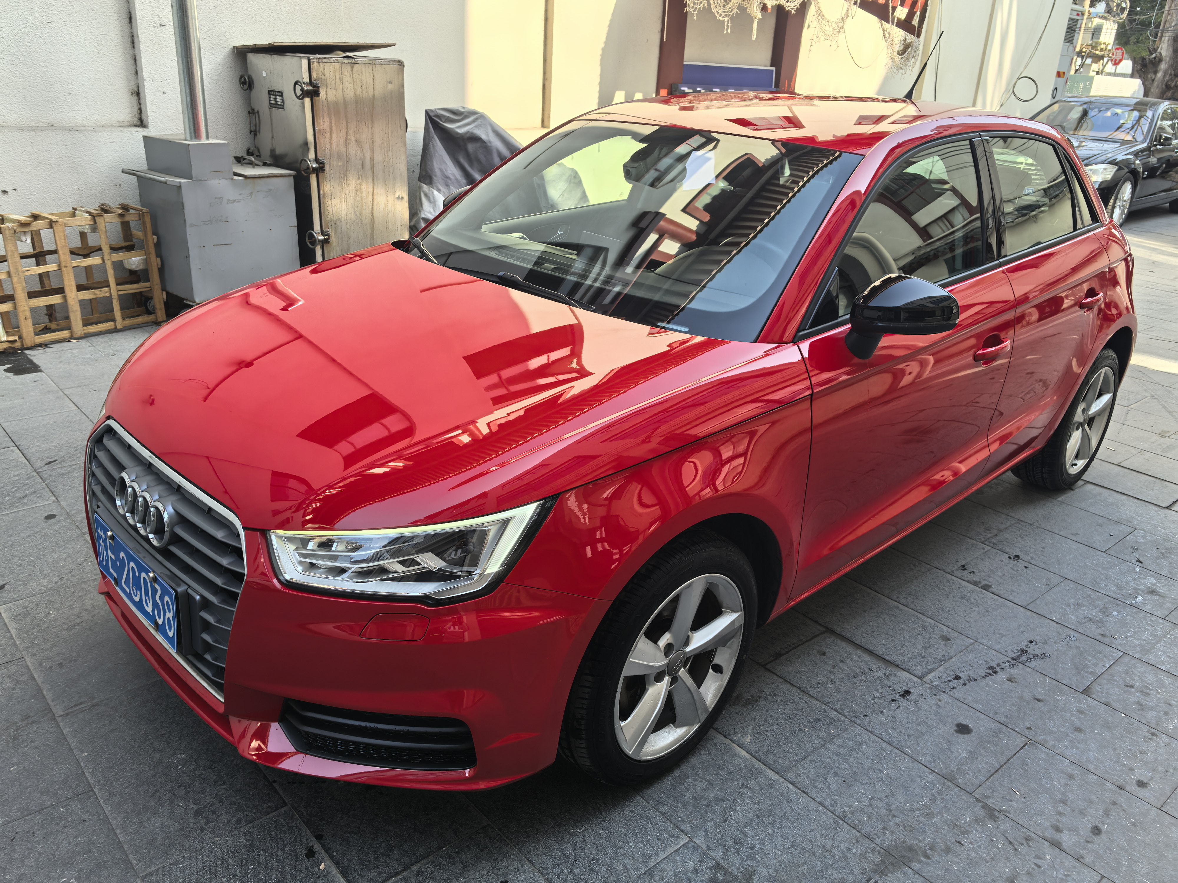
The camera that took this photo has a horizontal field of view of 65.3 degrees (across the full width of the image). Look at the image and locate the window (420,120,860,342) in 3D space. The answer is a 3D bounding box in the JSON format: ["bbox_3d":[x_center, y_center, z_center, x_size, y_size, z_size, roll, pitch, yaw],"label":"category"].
[{"bbox_3d":[0.068,-0.667,2.607,1.400,0.110,0.820,23,62,41],"label":"window"}]

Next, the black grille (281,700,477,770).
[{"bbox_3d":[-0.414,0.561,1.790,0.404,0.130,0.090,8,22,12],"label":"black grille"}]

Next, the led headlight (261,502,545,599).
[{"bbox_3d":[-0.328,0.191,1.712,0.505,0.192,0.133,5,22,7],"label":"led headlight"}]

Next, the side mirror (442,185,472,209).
[{"bbox_3d":[-0.492,-0.804,3.292,0.180,0.195,0.205,-18,29,-41],"label":"side mirror"}]

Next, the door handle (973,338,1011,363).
[{"bbox_3d":[1.142,-0.269,2.611,0.220,0.048,0.055,-18,29,-41],"label":"door handle"}]

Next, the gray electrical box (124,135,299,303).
[{"bbox_3d":[-2.311,-1.403,5.637,0.680,0.870,0.820,16,26,31],"label":"gray electrical box"}]

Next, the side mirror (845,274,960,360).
[{"bbox_3d":[0.726,-0.286,2.132,0.180,0.195,0.205,-18,29,-41],"label":"side mirror"}]

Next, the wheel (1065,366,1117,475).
[{"bbox_3d":[1.930,-0.098,3.683,0.440,0.440,0.170,-18,29,-41],"label":"wheel"}]

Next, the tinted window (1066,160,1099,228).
[{"bbox_3d":[1.673,-0.842,3.140,0.040,0.230,0.190,-10,6,42],"label":"tinted window"}]

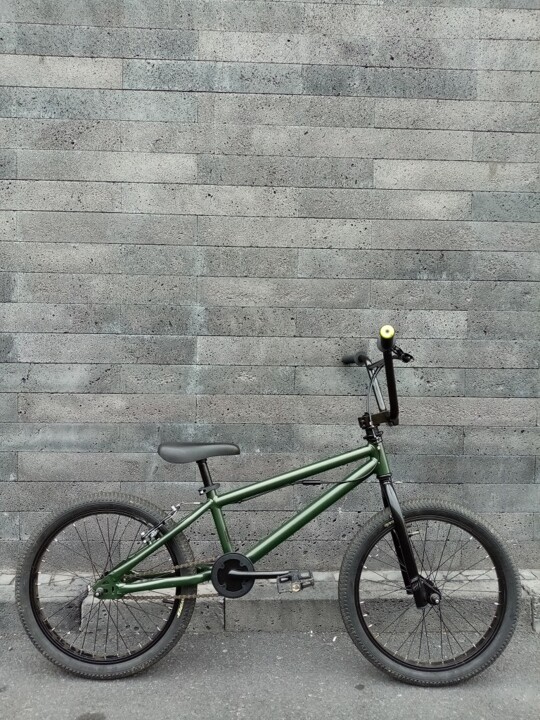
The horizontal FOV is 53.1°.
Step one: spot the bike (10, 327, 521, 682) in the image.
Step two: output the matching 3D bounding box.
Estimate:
[{"bbox_3d":[-0.002,0.416,1.521,1.402,0.940,0.735,1,-4,0],"label":"bike"}]

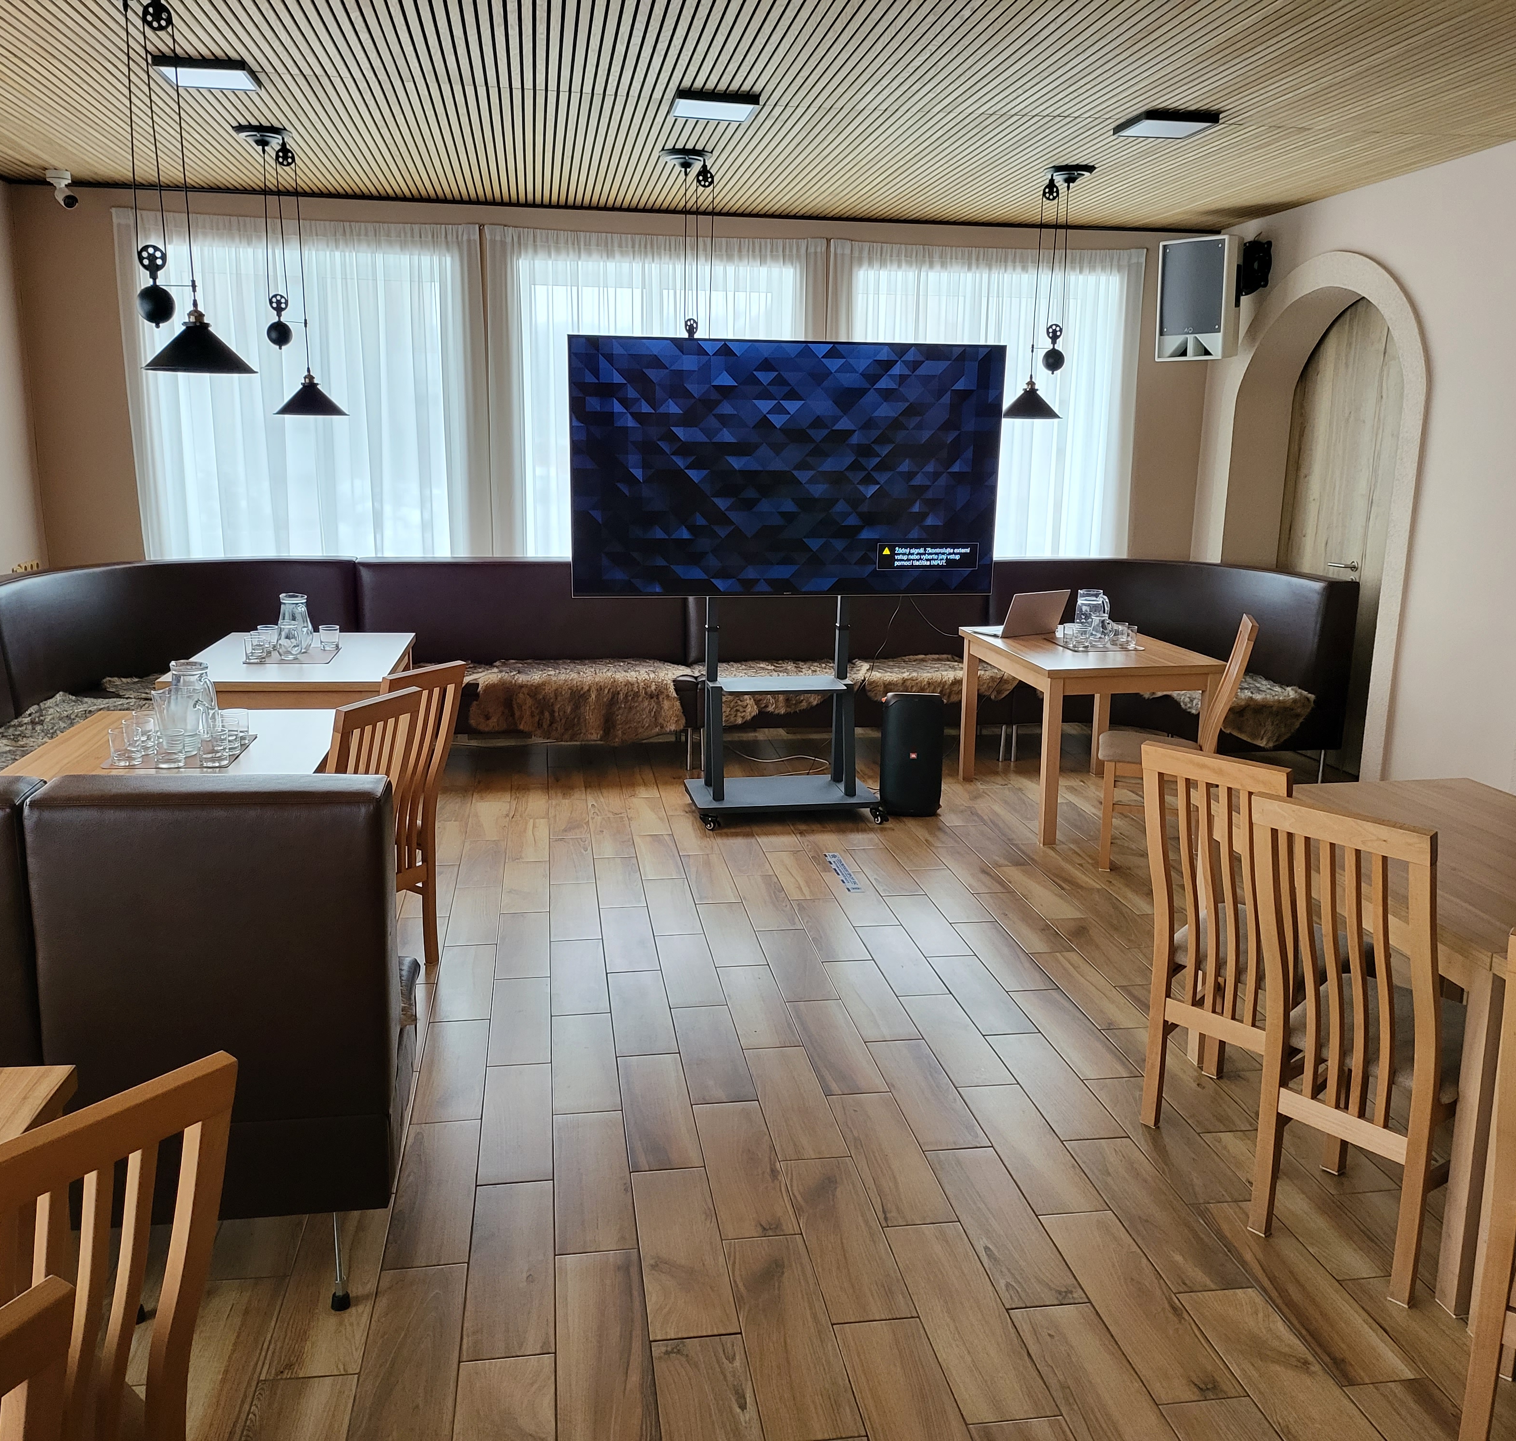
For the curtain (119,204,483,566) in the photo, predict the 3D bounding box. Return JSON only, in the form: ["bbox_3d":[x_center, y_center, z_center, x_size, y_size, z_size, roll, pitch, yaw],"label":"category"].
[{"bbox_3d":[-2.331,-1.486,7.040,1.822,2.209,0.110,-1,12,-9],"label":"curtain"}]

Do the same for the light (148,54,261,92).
[{"bbox_3d":[-1.847,-2.179,4.487,0.285,0.035,0.280,-1,12,-9],"label":"light"}]

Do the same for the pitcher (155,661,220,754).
[{"bbox_3d":[-1.715,-0.043,3.977,0.168,0.255,0.138,2,12,6],"label":"pitcher"}]

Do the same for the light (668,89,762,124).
[{"bbox_3d":[-0.158,-2.167,4.699,0.280,0.035,0.280,-1,12,-9],"label":"light"}]

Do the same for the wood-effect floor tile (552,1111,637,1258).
[{"bbox_3d":[-0.385,1.059,3.087,0.176,0.010,0.600,-1,12,-9],"label":"wood-effect floor tile"}]

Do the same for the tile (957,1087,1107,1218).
[{"bbox_3d":[0.657,1.040,3.255,0.173,0.010,0.599,-1,12,-9],"label":"tile"}]

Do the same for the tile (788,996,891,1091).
[{"bbox_3d":[0.218,0.928,3.800,0.173,0.010,0.600,-1,12,-9],"label":"tile"}]

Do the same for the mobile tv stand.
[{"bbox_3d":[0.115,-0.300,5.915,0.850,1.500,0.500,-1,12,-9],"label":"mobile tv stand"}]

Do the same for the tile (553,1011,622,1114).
[{"bbox_3d":[-0.479,0.943,3.688,0.173,0.010,0.600,-1,12,-9],"label":"tile"}]

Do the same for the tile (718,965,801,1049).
[{"bbox_3d":[-0.002,0.871,4.066,0.173,0.010,0.600,-1,12,-9],"label":"tile"}]

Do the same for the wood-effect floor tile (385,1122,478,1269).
[{"bbox_3d":[-0.732,1.066,3.030,0.176,0.010,0.600,-1,12,-9],"label":"wood-effect floor tile"}]

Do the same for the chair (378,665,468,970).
[{"bbox_3d":[-1.222,0.313,4.129,0.580,1.000,0.400,7,13,28],"label":"chair"}]

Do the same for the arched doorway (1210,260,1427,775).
[{"bbox_3d":[2.942,-1.024,6.894,0.371,2.618,1.835,-1,12,-9],"label":"arched doorway"}]

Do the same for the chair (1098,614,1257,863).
[{"bbox_3d":[1.682,0.090,5.424,0.550,1.000,0.430,3,12,13],"label":"chair"}]

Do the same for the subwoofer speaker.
[{"bbox_3d":[0.718,0.138,6.220,0.290,0.550,0.280,1,12,3],"label":"subwoofer speaker"}]

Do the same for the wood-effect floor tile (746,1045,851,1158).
[{"bbox_3d":[0.091,0.994,3.480,0.173,0.010,0.600,-1,12,-9],"label":"wood-effect floor tile"}]

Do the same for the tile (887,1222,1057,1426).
[{"bbox_3d":[0.406,1.176,2.636,0.173,0.010,0.600,-1,12,-9],"label":"tile"}]

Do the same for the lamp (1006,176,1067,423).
[{"bbox_3d":[1.246,-1.874,5.917,0.294,1.035,0.270,-1,12,-9],"label":"lamp"}]

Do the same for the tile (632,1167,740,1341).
[{"bbox_3d":[-0.164,1.125,2.844,0.173,0.010,0.600,-1,12,-9],"label":"tile"}]

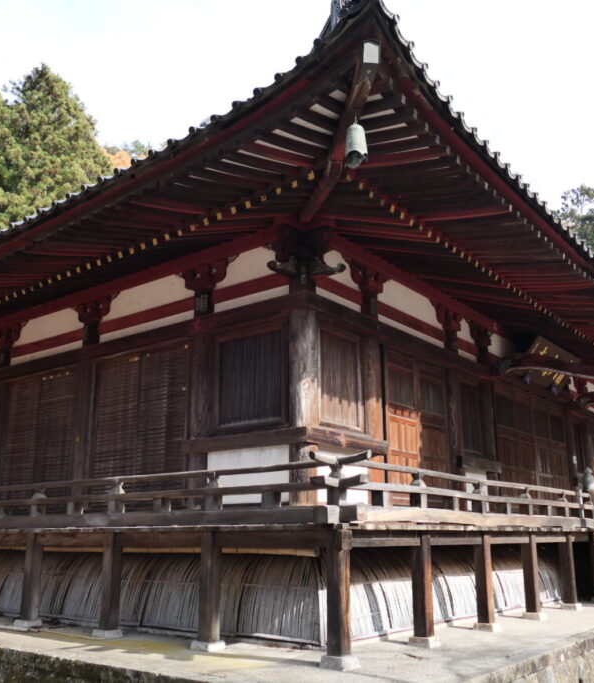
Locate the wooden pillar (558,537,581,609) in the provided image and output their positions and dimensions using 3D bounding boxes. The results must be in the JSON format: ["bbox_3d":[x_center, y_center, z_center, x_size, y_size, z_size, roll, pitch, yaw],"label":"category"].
[{"bbox_3d":[4.426,3.753,11.582,0.180,1.180,0.180,-12,-19,36],"label":"wooden pillar"}]

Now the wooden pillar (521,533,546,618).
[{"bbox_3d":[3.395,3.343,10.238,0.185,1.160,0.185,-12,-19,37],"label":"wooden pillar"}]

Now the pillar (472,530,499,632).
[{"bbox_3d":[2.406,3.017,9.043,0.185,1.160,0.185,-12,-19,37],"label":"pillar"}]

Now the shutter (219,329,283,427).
[{"bbox_3d":[-0.678,0.534,10.368,1.220,1.300,0.090,-12,-19,37],"label":"shutter"}]

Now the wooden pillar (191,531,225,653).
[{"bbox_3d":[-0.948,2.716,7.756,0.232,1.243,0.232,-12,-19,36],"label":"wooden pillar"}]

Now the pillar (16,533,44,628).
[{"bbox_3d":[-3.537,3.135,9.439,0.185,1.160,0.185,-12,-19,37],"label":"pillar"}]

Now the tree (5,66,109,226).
[{"bbox_3d":[-16.230,-9.041,46.053,8.000,20.500,8.000,-12,-19,36],"label":"tree"}]

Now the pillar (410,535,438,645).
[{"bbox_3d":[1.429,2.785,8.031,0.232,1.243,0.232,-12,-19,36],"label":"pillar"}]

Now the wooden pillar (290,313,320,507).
[{"bbox_3d":[0.084,0.968,9.727,0.370,3.000,0.370,0,-15,0],"label":"wooden pillar"}]

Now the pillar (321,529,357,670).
[{"bbox_3d":[0.386,2.379,6.566,0.190,1.180,0.190,-12,-19,36],"label":"pillar"}]

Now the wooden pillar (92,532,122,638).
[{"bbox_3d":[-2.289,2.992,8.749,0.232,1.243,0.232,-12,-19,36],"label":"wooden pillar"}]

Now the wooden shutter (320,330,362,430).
[{"bbox_3d":[0.616,0.582,10.272,0.090,1.340,1.130,-12,-19,36],"label":"wooden shutter"}]

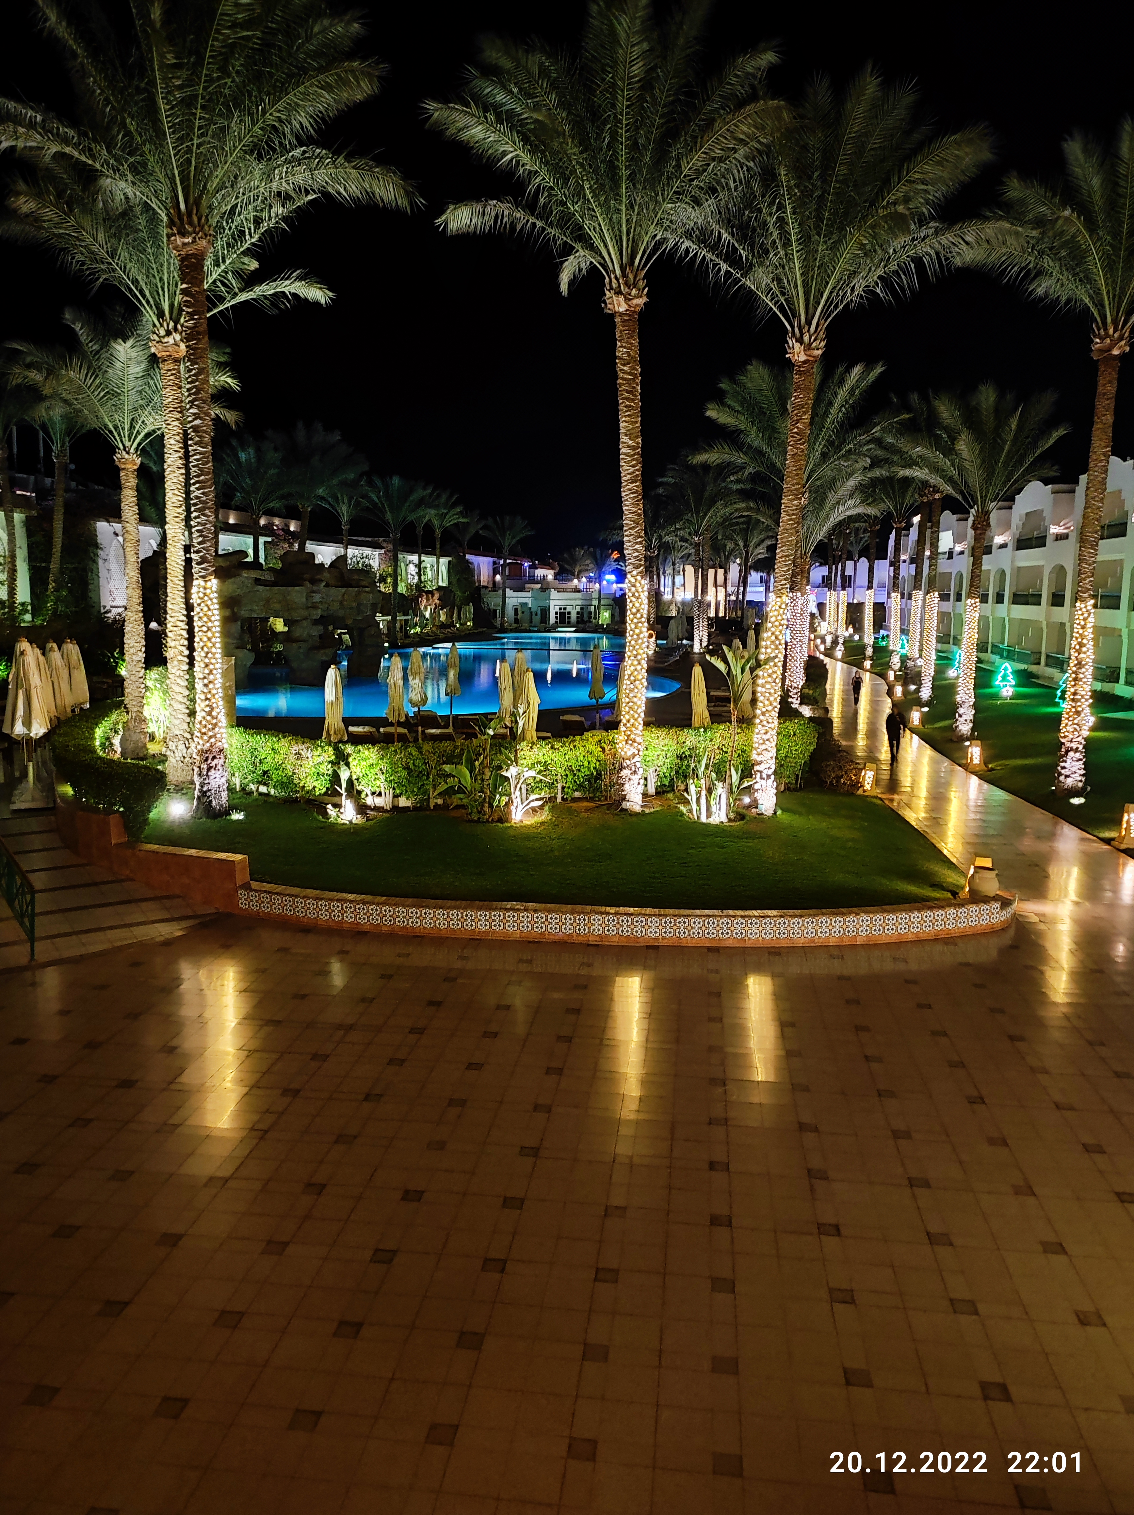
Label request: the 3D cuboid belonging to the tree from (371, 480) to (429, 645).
[{"bbox_3d":[-13.782,-15.796,88.665,5.500,13.642,5.500,1,8,0],"label":"tree"}]

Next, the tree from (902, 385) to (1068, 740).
[{"bbox_3d":[13.320,-6.261,35.821,5.582,11.418,5.582,1,9,0],"label":"tree"}]

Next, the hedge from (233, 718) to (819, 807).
[{"bbox_3d":[-0.751,0.056,23.877,13.200,1.450,2.800,0,9,-5],"label":"hedge"}]

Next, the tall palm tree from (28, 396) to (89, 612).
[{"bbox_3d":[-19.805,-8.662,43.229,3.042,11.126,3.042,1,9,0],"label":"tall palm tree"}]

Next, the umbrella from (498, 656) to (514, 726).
[{"bbox_3d":[-1.432,-1.091,25.650,0.450,2.450,0.450,0,9,-3],"label":"umbrella"}]

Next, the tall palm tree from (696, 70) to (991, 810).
[{"bbox_3d":[5.025,-5.799,21.312,5.762,14.030,5.762,1,9,0],"label":"tall palm tree"}]

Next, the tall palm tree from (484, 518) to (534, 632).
[{"bbox_3d":[-6.408,-20.092,119.259,5.520,12.359,5.520,1,9,0],"label":"tall palm tree"}]

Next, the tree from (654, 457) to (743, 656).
[{"bbox_3d":[8.895,-13.349,73.810,5.900,12.642,5.900,2,9,7],"label":"tree"}]

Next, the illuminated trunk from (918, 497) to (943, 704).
[{"bbox_3d":[15.811,-6.780,47.520,0.620,8.912,0.620,1,9,0],"label":"illuminated trunk"}]

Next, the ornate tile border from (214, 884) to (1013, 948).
[{"bbox_3d":[0.949,2.477,17.271,12.750,0.470,1.750,1,8,0],"label":"ornate tile border"}]

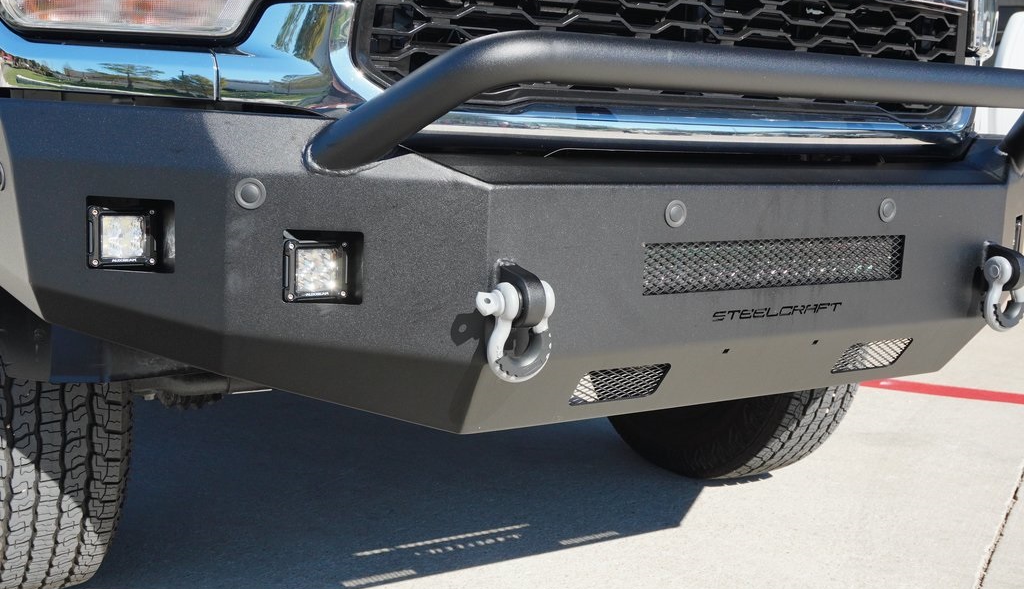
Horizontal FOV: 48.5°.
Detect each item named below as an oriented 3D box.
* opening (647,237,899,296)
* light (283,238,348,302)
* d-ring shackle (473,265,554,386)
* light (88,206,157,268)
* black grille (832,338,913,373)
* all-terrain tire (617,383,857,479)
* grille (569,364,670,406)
[{"bbox_3d":[0.378,-0.045,1.599,0.505,0.067,0.020,-3,12,-32],"label":"opening"},{"bbox_3d":[-0.246,-0.034,1.365,0.083,0.074,0.062,-3,12,-32],"label":"light"},{"bbox_3d":[0.011,0.032,1.322,0.098,0.130,0.077,-3,12,-32],"label":"d-ring shackle"},{"bbox_3d":[-0.483,-0.074,1.390,0.083,0.074,0.062,-3,12,-32],"label":"light"},{"bbox_3d":[0.563,0.093,1.782,0.141,0.062,0.015,-3,45,-32],"label":"black grille"},{"bbox_3d":[0.524,0.041,2.998,0.280,0.854,0.854,-3,12,-32],"label":"all-terrain tire"},{"bbox_3d":[0.143,0.115,1.516,0.141,0.062,0.015,-3,45,-32],"label":"grille"}]

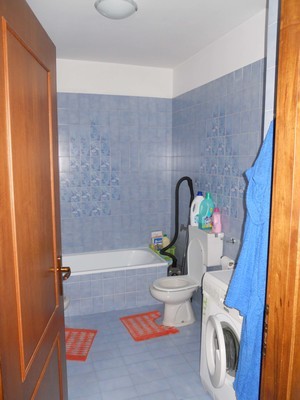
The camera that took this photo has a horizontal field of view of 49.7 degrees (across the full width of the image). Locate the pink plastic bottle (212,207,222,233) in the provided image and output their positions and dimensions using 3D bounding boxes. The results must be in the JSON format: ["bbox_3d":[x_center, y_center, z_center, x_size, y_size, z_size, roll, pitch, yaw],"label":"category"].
[{"bbox_3d":[0.621,0.183,3.033,0.088,0.240,0.062,1,8,8],"label":"pink plastic bottle"}]

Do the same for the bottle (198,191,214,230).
[{"bbox_3d":[0.547,0.107,3.133,0.148,0.360,0.090,1,7,5],"label":"bottle"}]

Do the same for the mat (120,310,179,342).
[{"bbox_3d":[-0.015,1.190,3.105,0.425,0.015,0.435,-3,8,-23],"label":"mat"}]

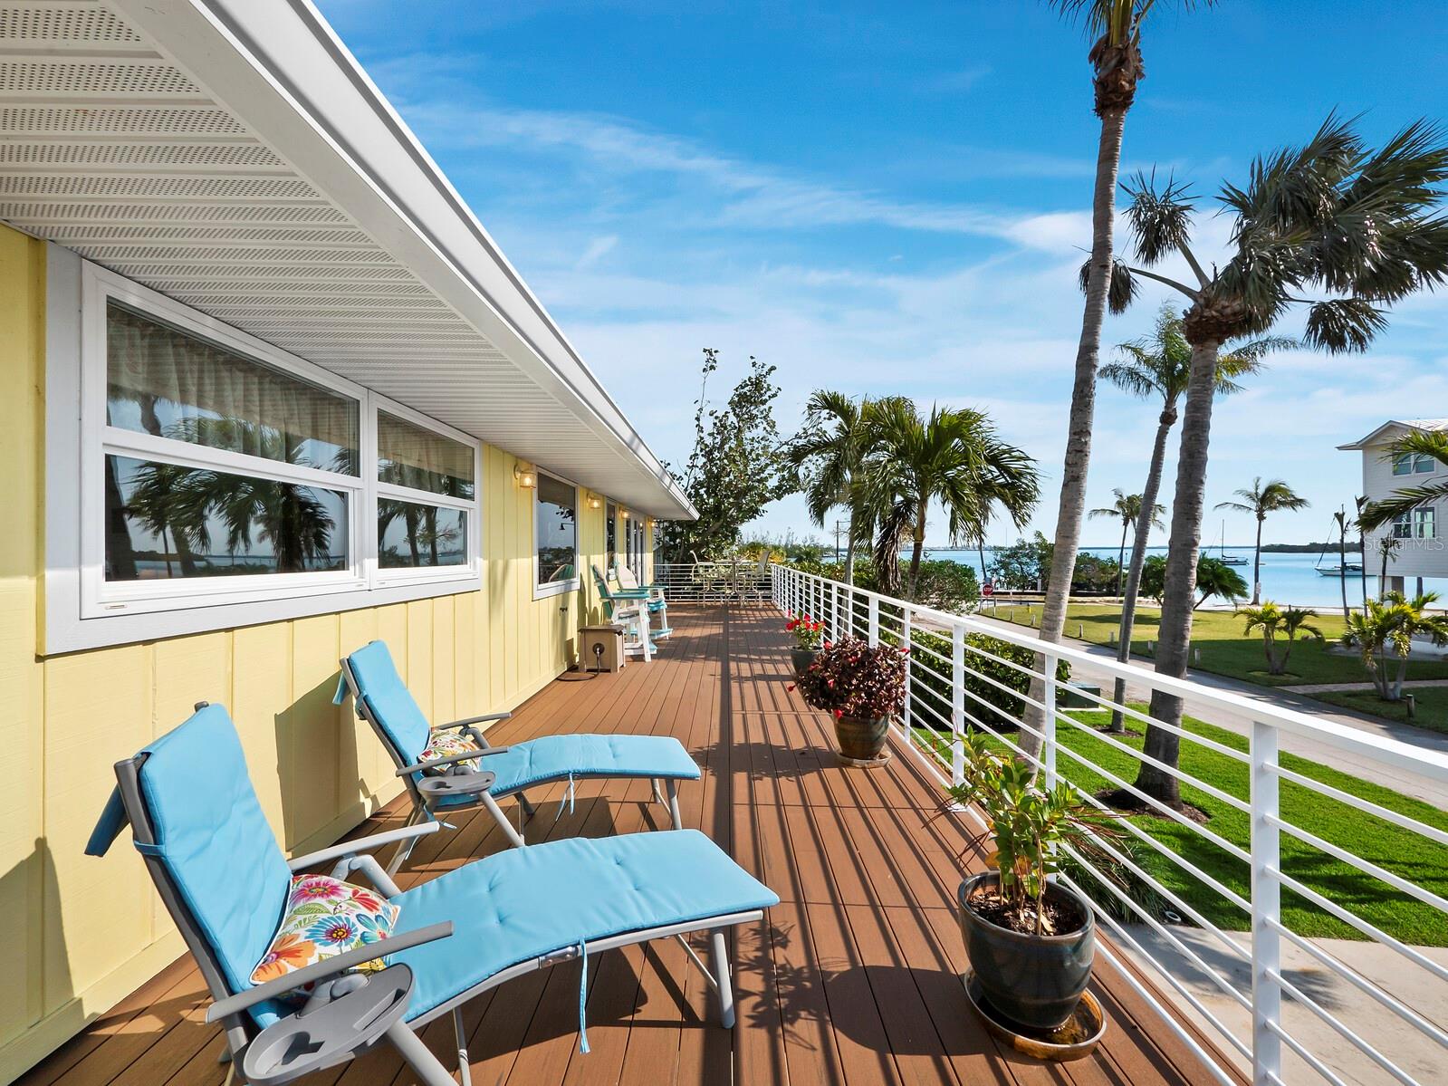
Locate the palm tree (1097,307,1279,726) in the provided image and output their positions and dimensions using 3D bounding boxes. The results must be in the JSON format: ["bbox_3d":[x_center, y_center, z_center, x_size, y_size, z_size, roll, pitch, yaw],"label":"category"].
[{"bbox_3d":[11.599,-0.639,14.700,3.900,10.600,3.700,0,-1,0],"label":"palm tree"}]

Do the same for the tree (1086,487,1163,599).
[{"bbox_3d":[35.607,0.000,52.000,5.800,9.700,5.600,0,-1,0],"label":"tree"}]

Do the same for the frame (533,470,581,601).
[{"bbox_3d":[-1.787,-0.070,6.430,0.100,1.300,1.780,0,-1,0],"label":"frame"}]

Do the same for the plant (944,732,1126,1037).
[{"bbox_3d":[0.925,0.976,1.770,0.480,0.830,0.450,0,-1,0],"label":"plant"}]

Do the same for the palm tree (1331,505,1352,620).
[{"bbox_3d":[35.299,1.327,33.500,1.000,6.800,1.000,0,-1,0],"label":"palm tree"}]

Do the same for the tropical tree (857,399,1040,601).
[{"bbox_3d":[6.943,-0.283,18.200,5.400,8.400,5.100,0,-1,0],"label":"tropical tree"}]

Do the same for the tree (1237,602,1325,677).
[{"bbox_3d":[19.747,3.395,20.800,2.600,2.650,2.500,0,-1,0],"label":"tree"}]

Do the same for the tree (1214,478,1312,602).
[{"bbox_3d":[42.250,-0.178,46.000,6.000,10.000,5.800,0,-1,0],"label":"tree"}]

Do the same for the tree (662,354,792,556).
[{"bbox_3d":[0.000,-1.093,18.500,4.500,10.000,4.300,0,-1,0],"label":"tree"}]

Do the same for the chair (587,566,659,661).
[{"bbox_3d":[-1.270,0.870,7.500,0.880,1.190,0.800,0,-1,0],"label":"chair"}]

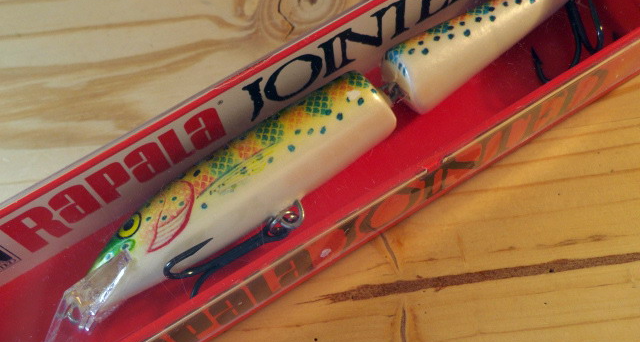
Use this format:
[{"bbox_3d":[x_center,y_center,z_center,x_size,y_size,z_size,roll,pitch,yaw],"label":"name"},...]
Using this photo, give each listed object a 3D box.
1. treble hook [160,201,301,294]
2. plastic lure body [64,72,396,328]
[{"bbox_3d":[-0.018,0.016,0.139,0.026,0.017,0.019,-27,64,9],"label":"treble hook"},{"bbox_3d":[-0.019,0.006,0.148,0.079,0.015,0.017,-35,66,-12],"label":"plastic lure body"}]

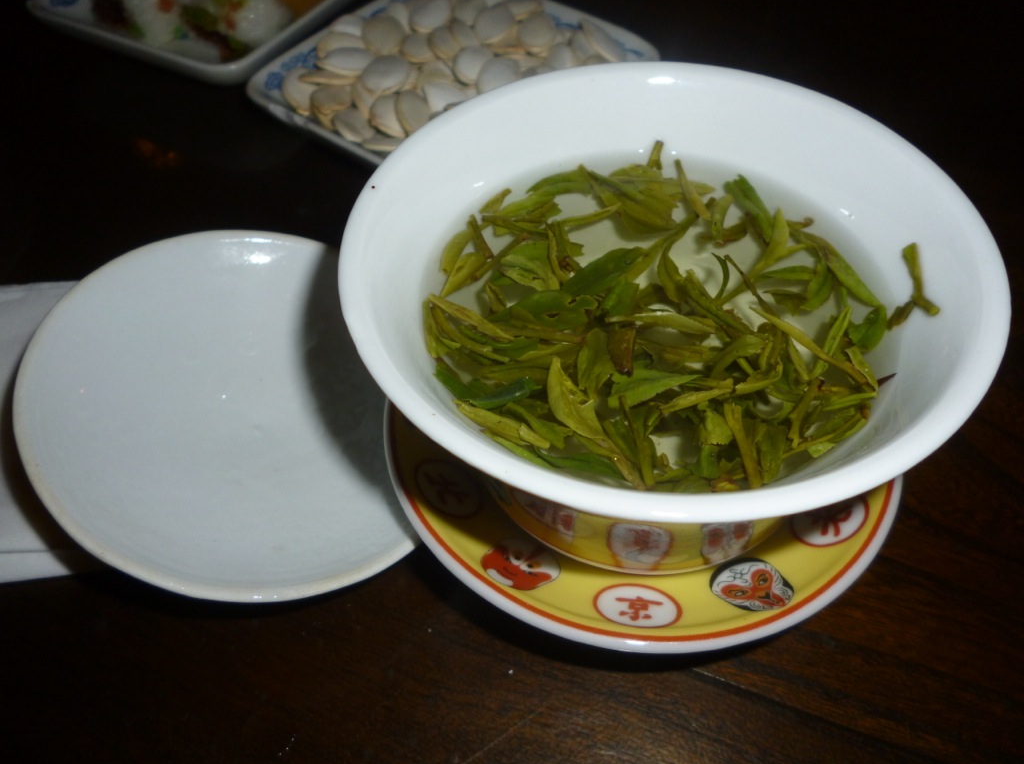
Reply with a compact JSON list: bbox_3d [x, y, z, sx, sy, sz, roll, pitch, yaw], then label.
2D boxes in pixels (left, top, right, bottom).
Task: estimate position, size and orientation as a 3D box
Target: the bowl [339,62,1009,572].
[{"bbox_3d":[0.026,-0.005,0.163,0.108,0.062,0.108,-1,52,2],"label":"bowl"}]

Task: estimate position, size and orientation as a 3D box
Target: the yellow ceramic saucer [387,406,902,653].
[{"bbox_3d":[0.027,0.011,0.183,0.108,0.022,0.108,-3,52,0],"label":"yellow ceramic saucer"}]

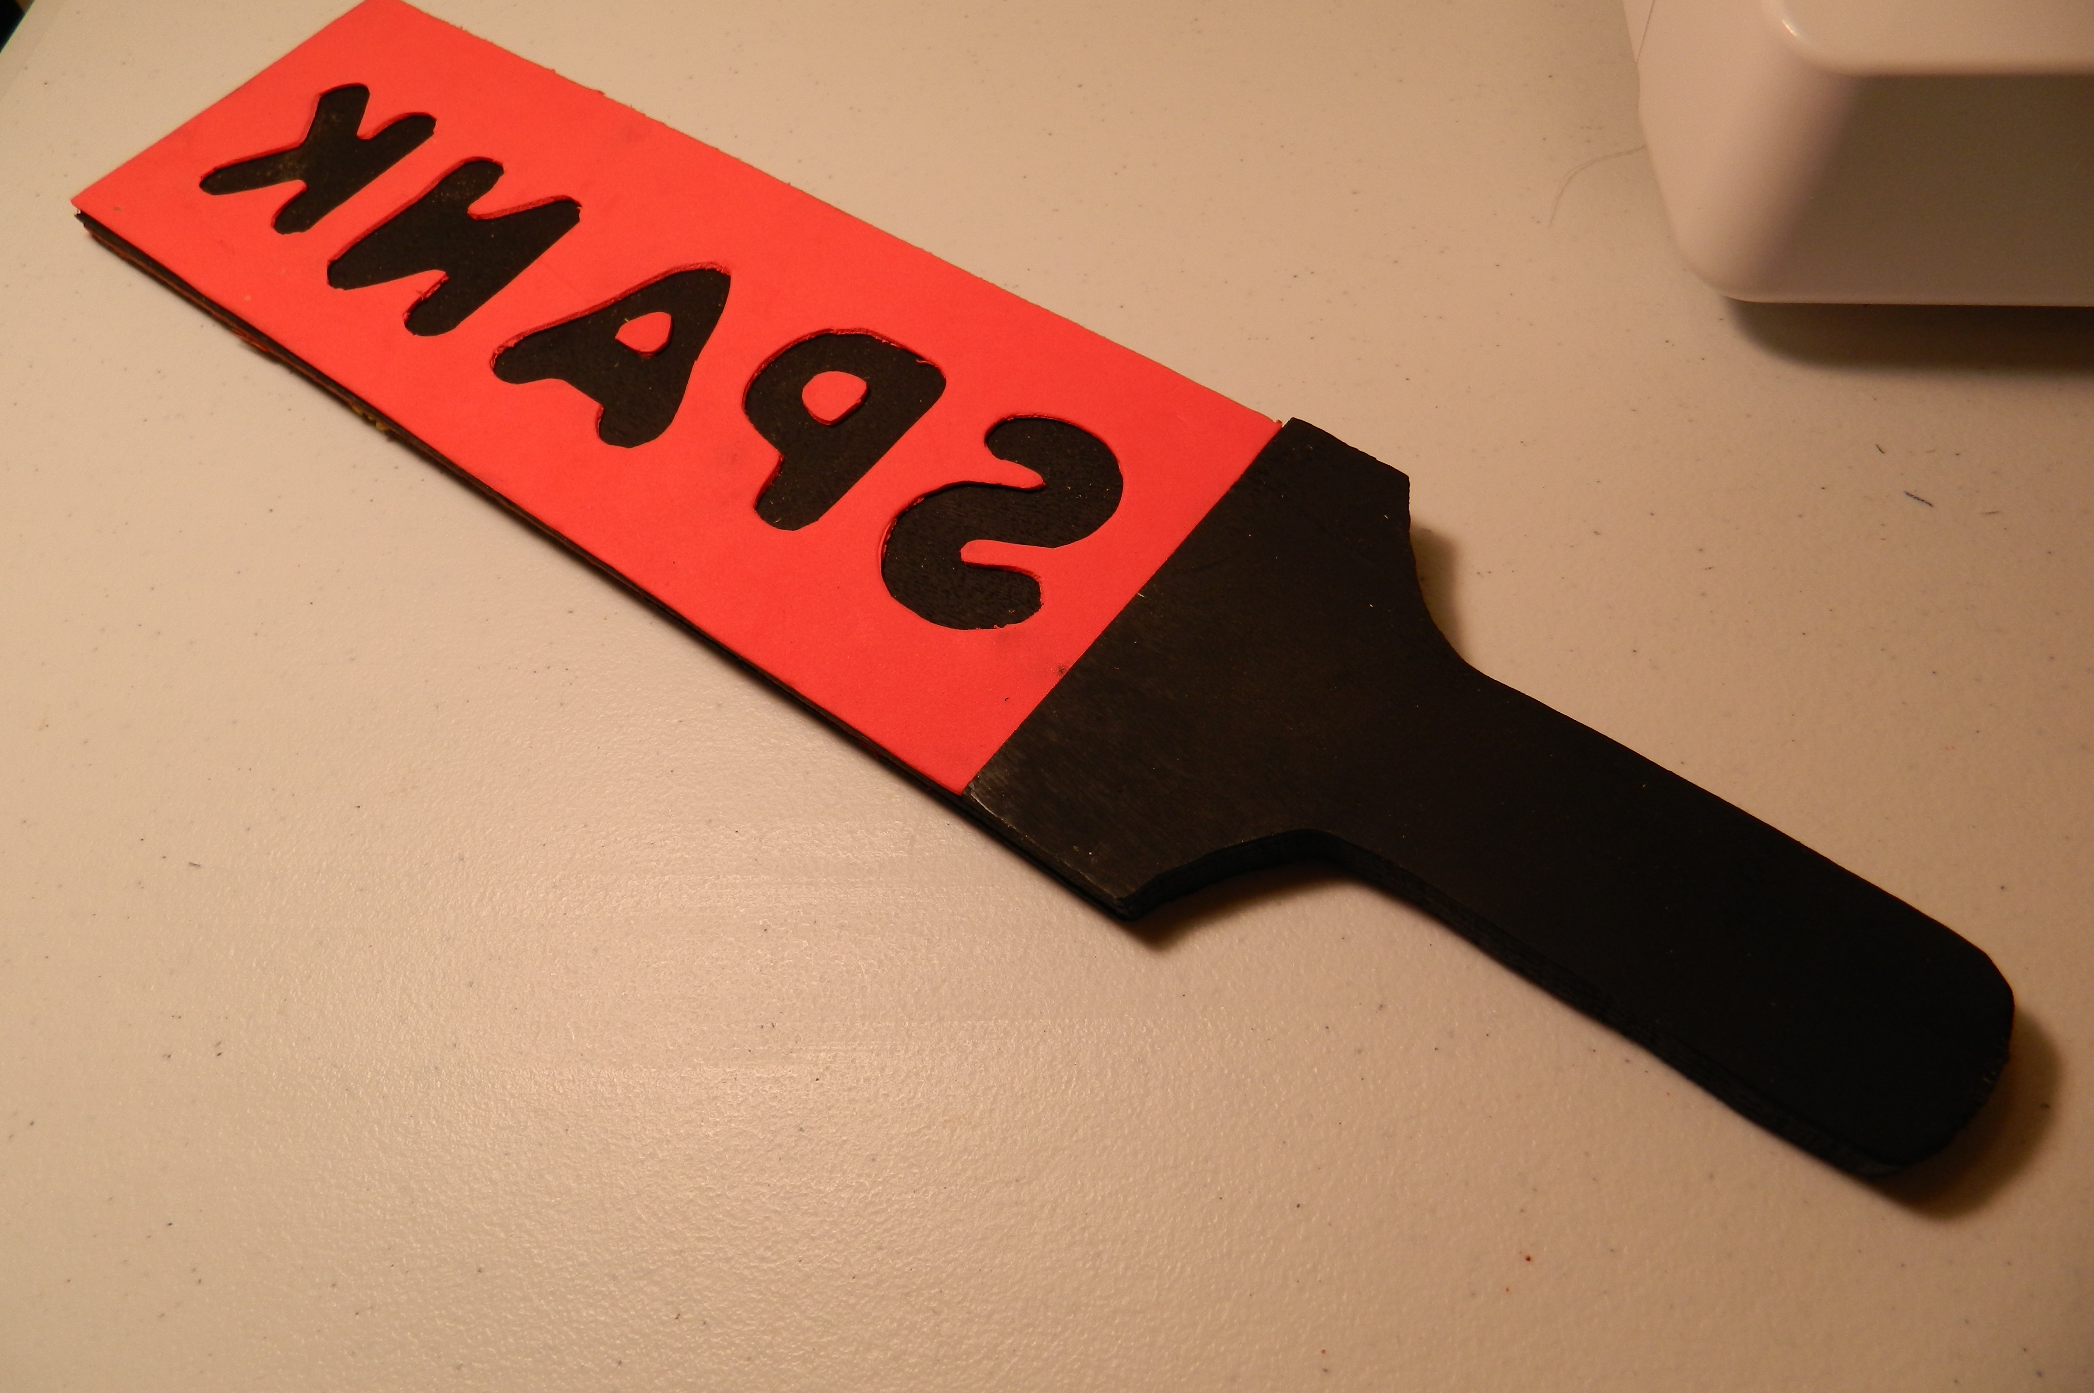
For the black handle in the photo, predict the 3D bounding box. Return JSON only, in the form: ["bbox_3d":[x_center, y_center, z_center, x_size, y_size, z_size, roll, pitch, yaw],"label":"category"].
[{"bbox_3d":[0.070,0.020,0.231,0.140,0.011,0.093,31,67,24],"label":"black handle"}]

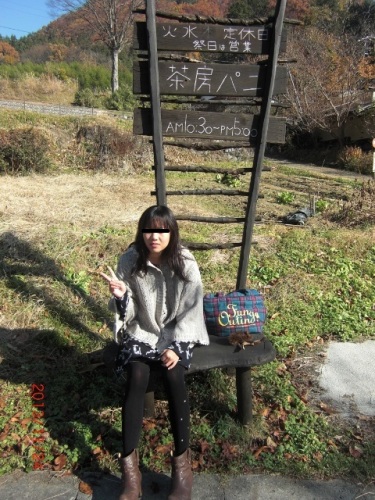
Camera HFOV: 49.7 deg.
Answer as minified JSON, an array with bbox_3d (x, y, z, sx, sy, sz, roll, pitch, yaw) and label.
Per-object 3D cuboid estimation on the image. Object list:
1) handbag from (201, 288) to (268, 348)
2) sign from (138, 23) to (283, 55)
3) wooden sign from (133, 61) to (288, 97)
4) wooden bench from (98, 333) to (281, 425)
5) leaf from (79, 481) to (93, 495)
[{"bbox_3d":[0.268,0.356,2.262,0.345,0.250,0.120,-3,10,-10],"label":"handbag"},{"bbox_3d":[0.135,-1.128,2.145,0.820,0.145,0.025,-2,6,-8],"label":"sign"},{"bbox_3d":[0.135,-0.912,2.170,0.840,0.172,0.025,-2,6,-8],"label":"wooden sign"},{"bbox_3d":[0.000,0.715,2.239,0.930,0.430,0.380,0,18,-1],"label":"wooden bench"},{"bbox_3d":[-0.456,1.067,1.815,0.050,0.017,0.075,-12,21,-33],"label":"leaf"}]

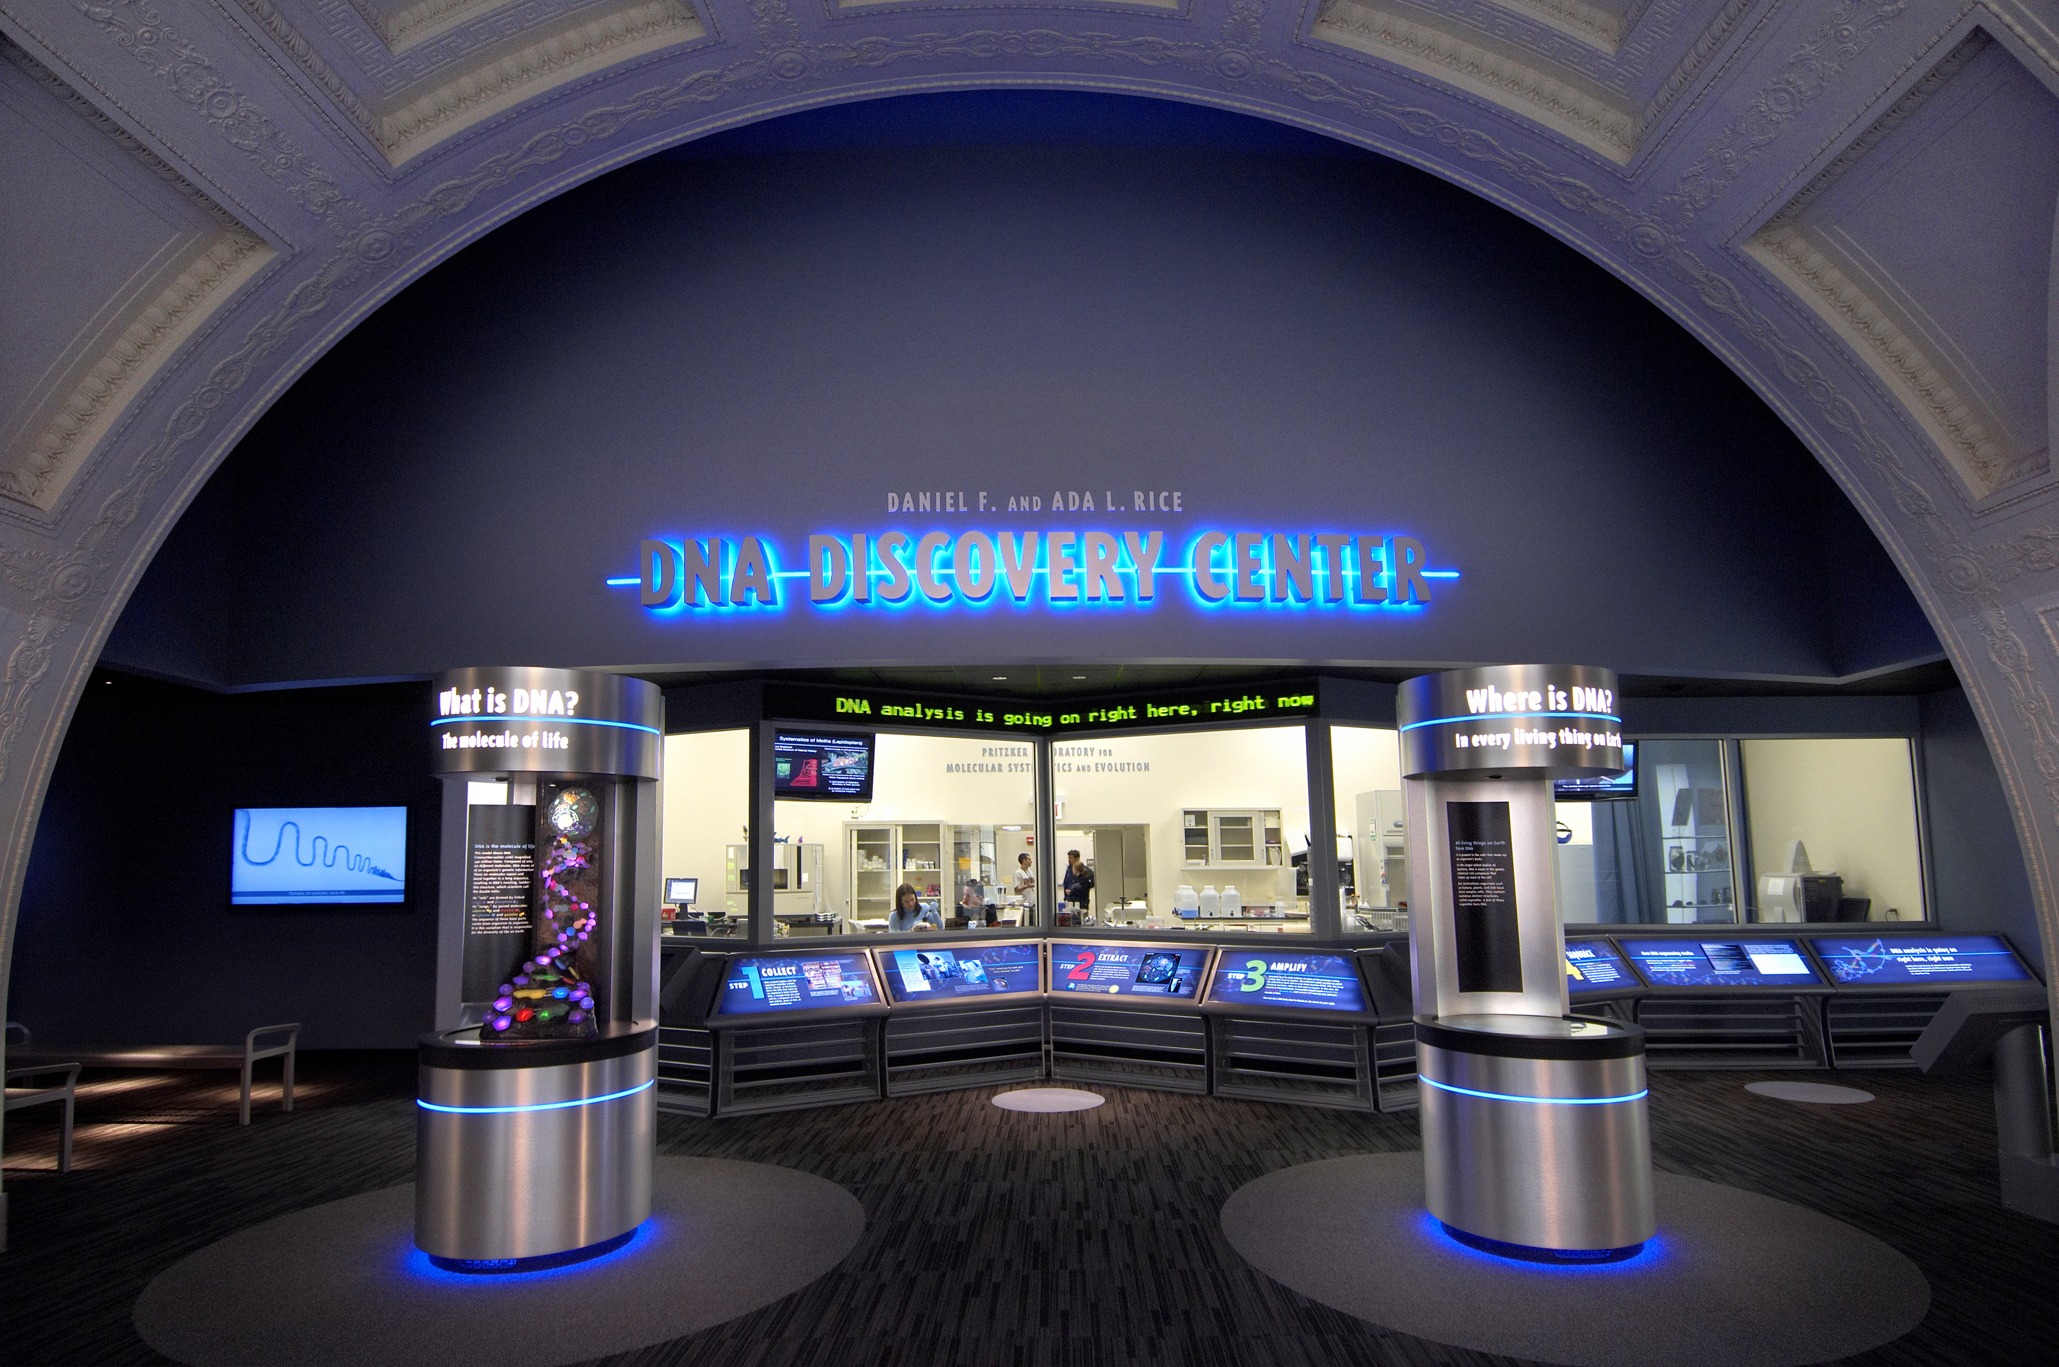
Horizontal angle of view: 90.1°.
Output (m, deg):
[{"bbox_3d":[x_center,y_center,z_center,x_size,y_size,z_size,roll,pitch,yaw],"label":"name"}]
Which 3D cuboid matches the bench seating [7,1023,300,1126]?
[{"bbox_3d":[-5.873,2.573,6.810,1.800,0.580,0.450,-1,-9,0],"label":"bench seating"}]

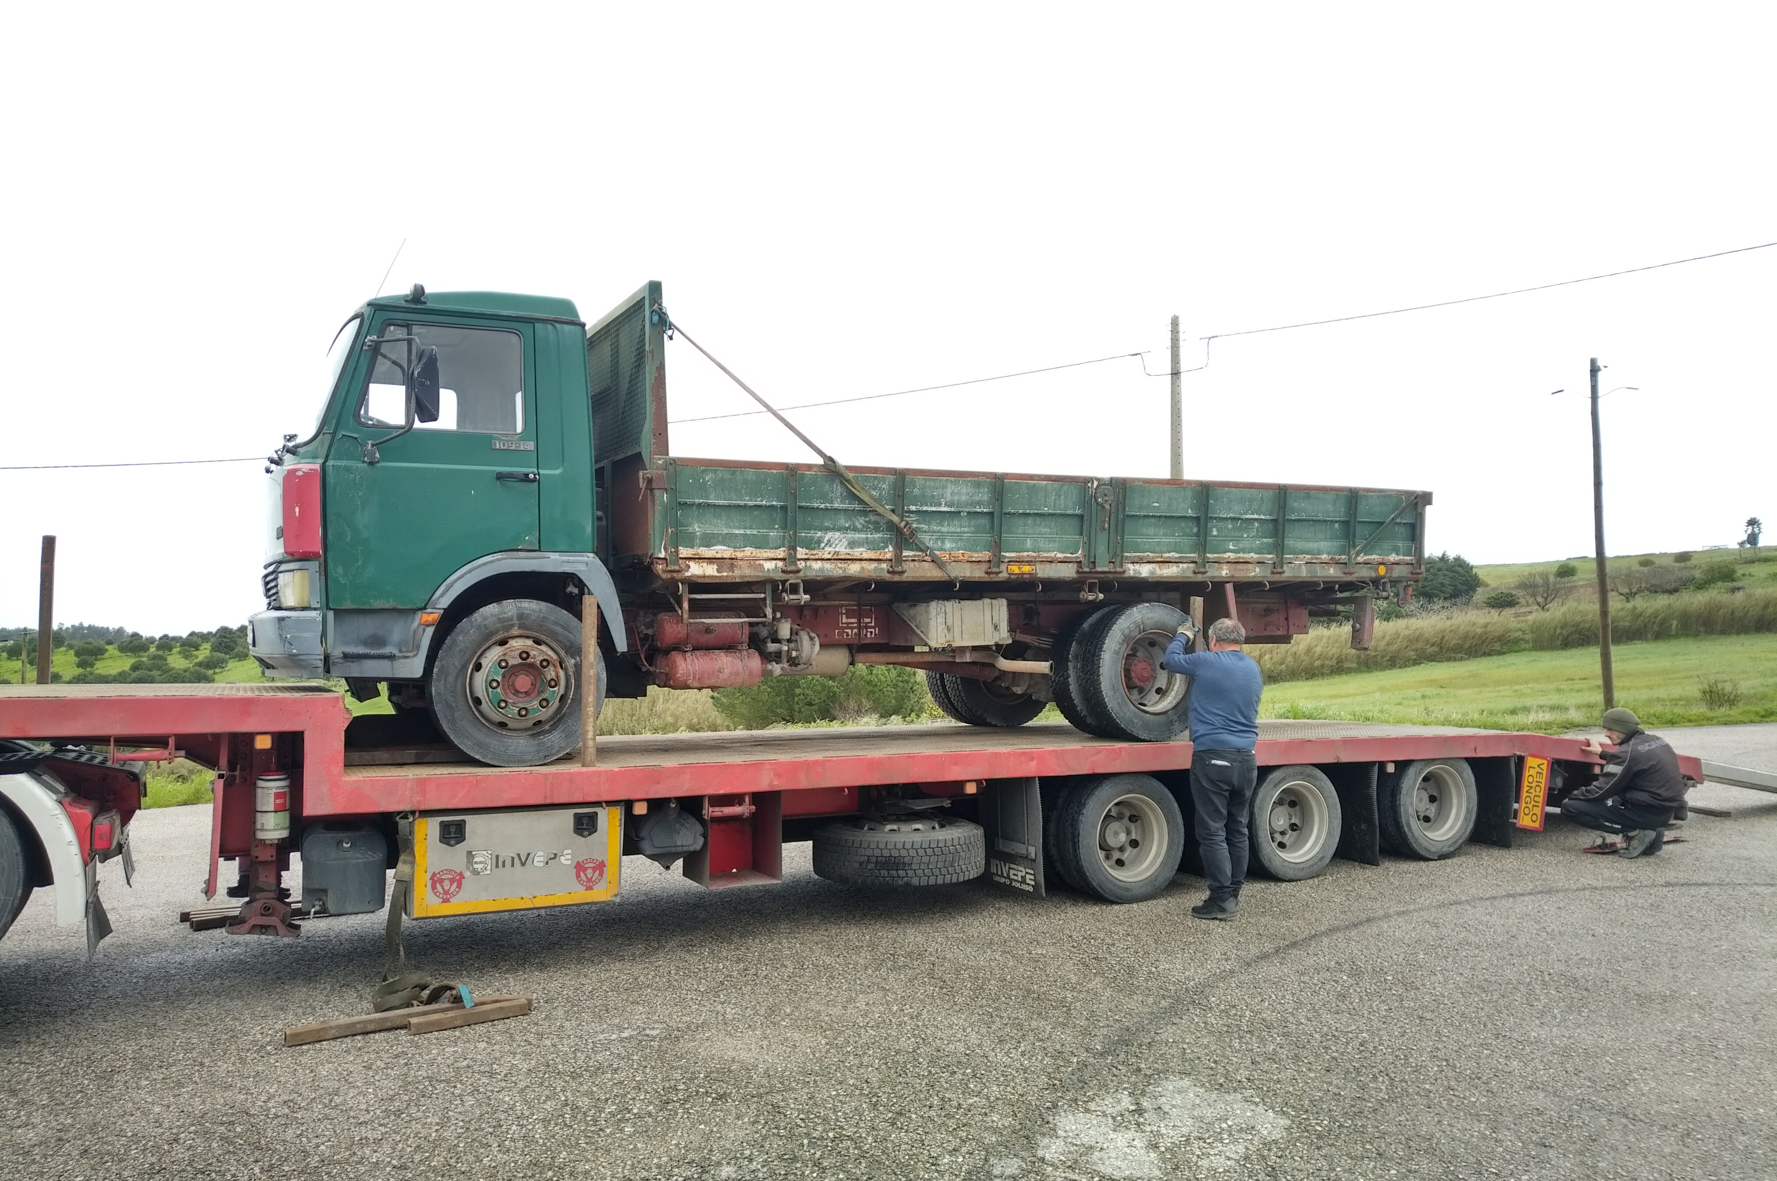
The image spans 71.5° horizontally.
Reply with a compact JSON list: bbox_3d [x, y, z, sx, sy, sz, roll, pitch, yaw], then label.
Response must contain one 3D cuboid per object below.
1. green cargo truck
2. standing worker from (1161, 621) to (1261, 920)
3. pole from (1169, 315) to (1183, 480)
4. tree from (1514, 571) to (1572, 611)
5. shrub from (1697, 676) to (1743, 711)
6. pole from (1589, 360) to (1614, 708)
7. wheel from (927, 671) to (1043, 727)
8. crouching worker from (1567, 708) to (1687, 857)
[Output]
[{"bbox_3d":[-0.048,-0.274,7.987,7.290,2.420,2.400,0,-1,-27],"label":"green cargo truck"},{"bbox_3d":[1.838,1.002,6.980,0.560,1.660,0.470,1,-3,-22],"label":"standing worker"},{"bbox_3d":[5.618,-1.337,24.000,0.360,8.000,0.300,0,-3,0],"label":"pole"},{"bbox_3d":[45.102,0.048,85.000,4.000,2.800,3.600,0,-3,0],"label":"tree"},{"bbox_3d":[17.526,2.180,26.000,0.960,0.760,0.900,0,-3,0],"label":"shrub"},{"bbox_3d":[14.750,-1.148,25.500,0.230,7.250,0.230,-1,-3,0],"label":"pole"},{"bbox_3d":[0.720,0.621,9.200,0.810,0.810,0.460,1,-3,-27],"label":"wheel"},{"bbox_3d":[5.179,1.329,8.650,0.820,1.000,0.540,-2,-4,37],"label":"crouching worker"}]

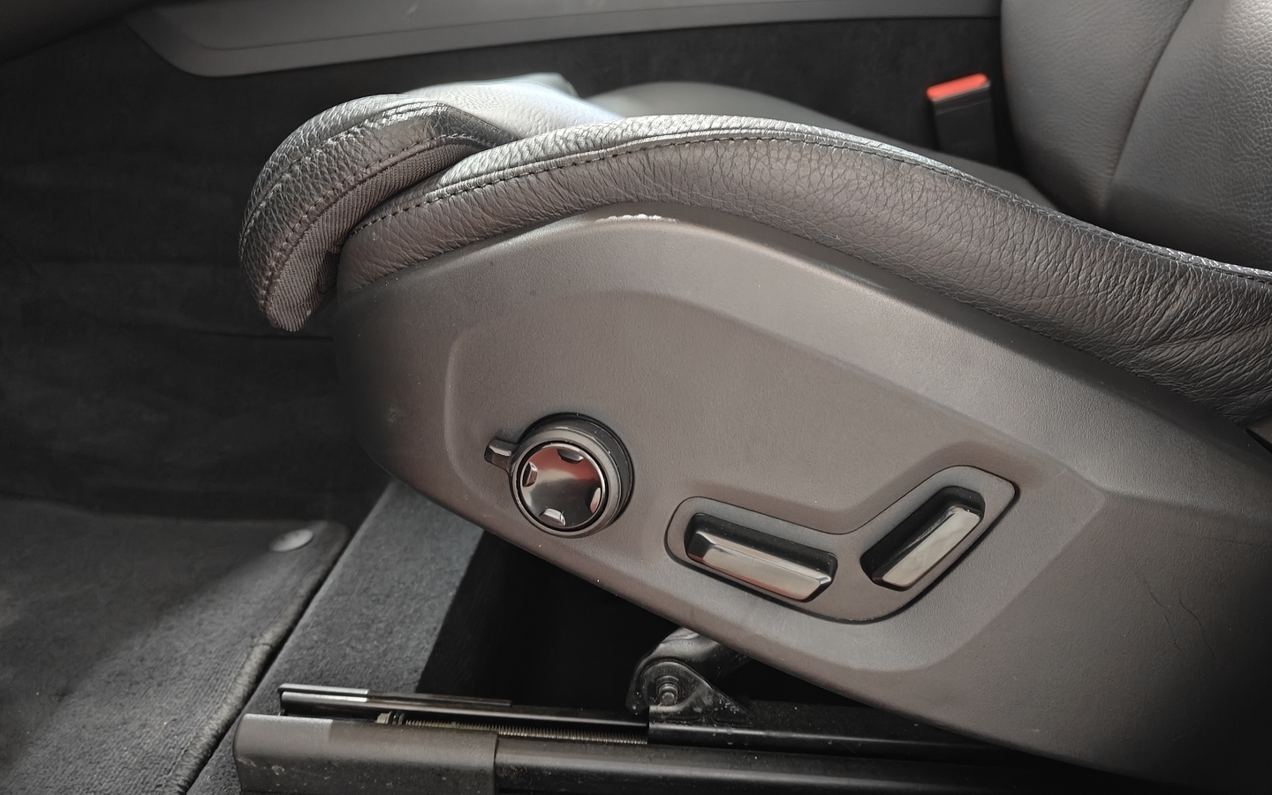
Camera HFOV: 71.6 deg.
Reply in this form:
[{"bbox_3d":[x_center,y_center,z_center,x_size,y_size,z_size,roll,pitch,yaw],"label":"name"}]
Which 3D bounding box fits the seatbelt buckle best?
[{"bbox_3d":[0.294,-0.239,0.793,0.050,0.082,0.028,-11,36,14],"label":"seatbelt buckle"}]

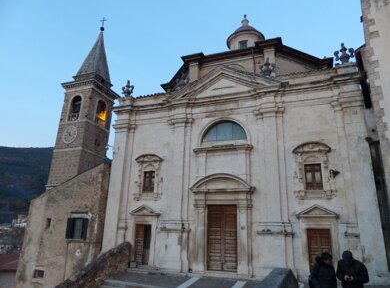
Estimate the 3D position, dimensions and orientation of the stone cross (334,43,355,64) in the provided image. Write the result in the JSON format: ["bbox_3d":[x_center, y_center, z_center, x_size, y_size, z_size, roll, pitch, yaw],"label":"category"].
[{"bbox_3d":[8.435,-5.132,16.029,0.880,1.262,0.780,-4,-18,19],"label":"stone cross"}]

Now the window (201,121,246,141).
[{"bbox_3d":[1.738,-0.705,17.056,2.697,1.255,0.300,-4,-18,19],"label":"window"}]

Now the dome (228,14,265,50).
[{"bbox_3d":[5.219,-11.204,29.121,3.953,5.580,3.953,-4,-18,19],"label":"dome"}]

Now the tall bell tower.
[{"bbox_3d":[-12.415,-3.682,32.663,4.708,23.809,4.708,-4,-18,19],"label":"tall bell tower"}]

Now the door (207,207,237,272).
[{"bbox_3d":[1.510,5.025,15.211,1.603,3.322,0.180,-4,-18,19],"label":"door"}]

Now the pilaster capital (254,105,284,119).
[{"bbox_3d":[4.549,-1.882,17.157,1.823,0.636,0.420,-4,-17,18],"label":"pilaster capital"}]

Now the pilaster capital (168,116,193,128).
[{"bbox_3d":[-0.852,-1.186,16.594,1.651,0.467,0.420,-4,-17,20],"label":"pilaster capital"}]

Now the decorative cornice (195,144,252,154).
[{"bbox_3d":[1.621,0.361,16.502,3.627,0.434,0.350,-4,-18,19],"label":"decorative cornice"}]

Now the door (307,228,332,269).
[{"bbox_3d":[6.019,5.249,13.428,1.031,2.213,0.160,-4,-18,19],"label":"door"}]

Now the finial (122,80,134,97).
[{"bbox_3d":[-5.113,-4.258,21.641,1.000,1.360,0.600,-4,-17,18],"label":"finial"}]

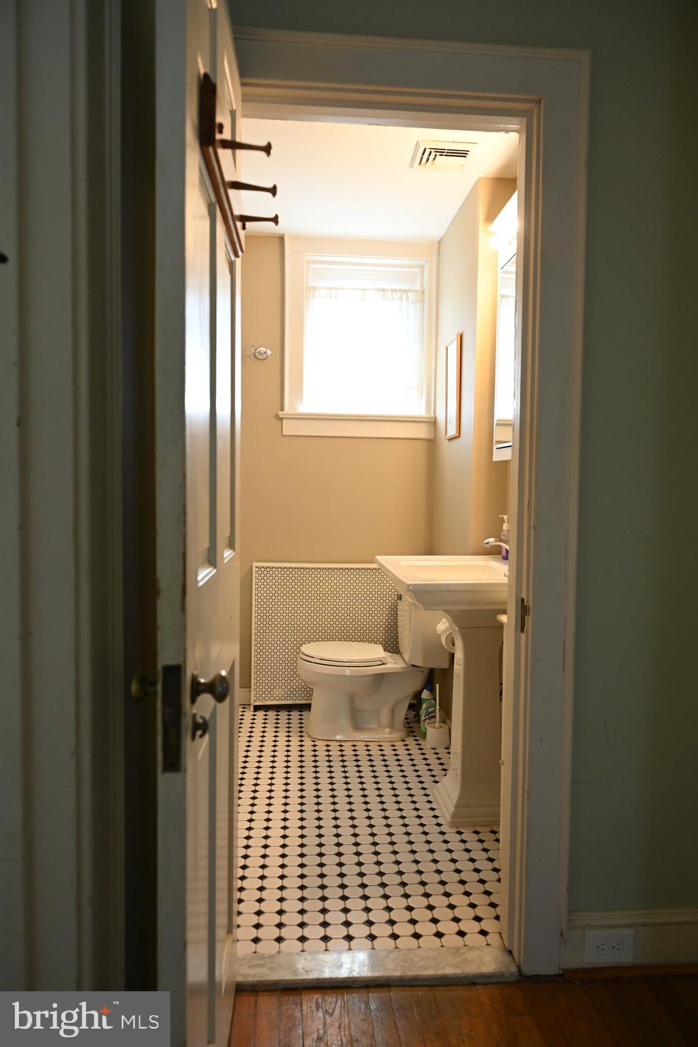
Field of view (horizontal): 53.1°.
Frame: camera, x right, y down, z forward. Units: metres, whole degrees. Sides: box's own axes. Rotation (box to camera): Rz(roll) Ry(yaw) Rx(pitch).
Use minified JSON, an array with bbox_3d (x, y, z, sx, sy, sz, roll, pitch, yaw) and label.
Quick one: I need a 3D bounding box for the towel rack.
[{"bbox_3d":[-0.166,-0.571,1.172,0.097,0.096,0.478,0,3,-4],"label":"towel rack"}]

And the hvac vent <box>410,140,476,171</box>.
[{"bbox_3d":[0.369,-1.446,2.755,0.227,0.018,0.225,0,3,-4],"label":"hvac vent"}]

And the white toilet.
[{"bbox_3d":[0.117,0.627,3.262,0.705,0.714,0.466,0,3,-4],"label":"white toilet"}]

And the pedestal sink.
[{"bbox_3d":[0.431,0.592,2.492,0.589,0.865,0.781,0,3,-4],"label":"pedestal sink"}]

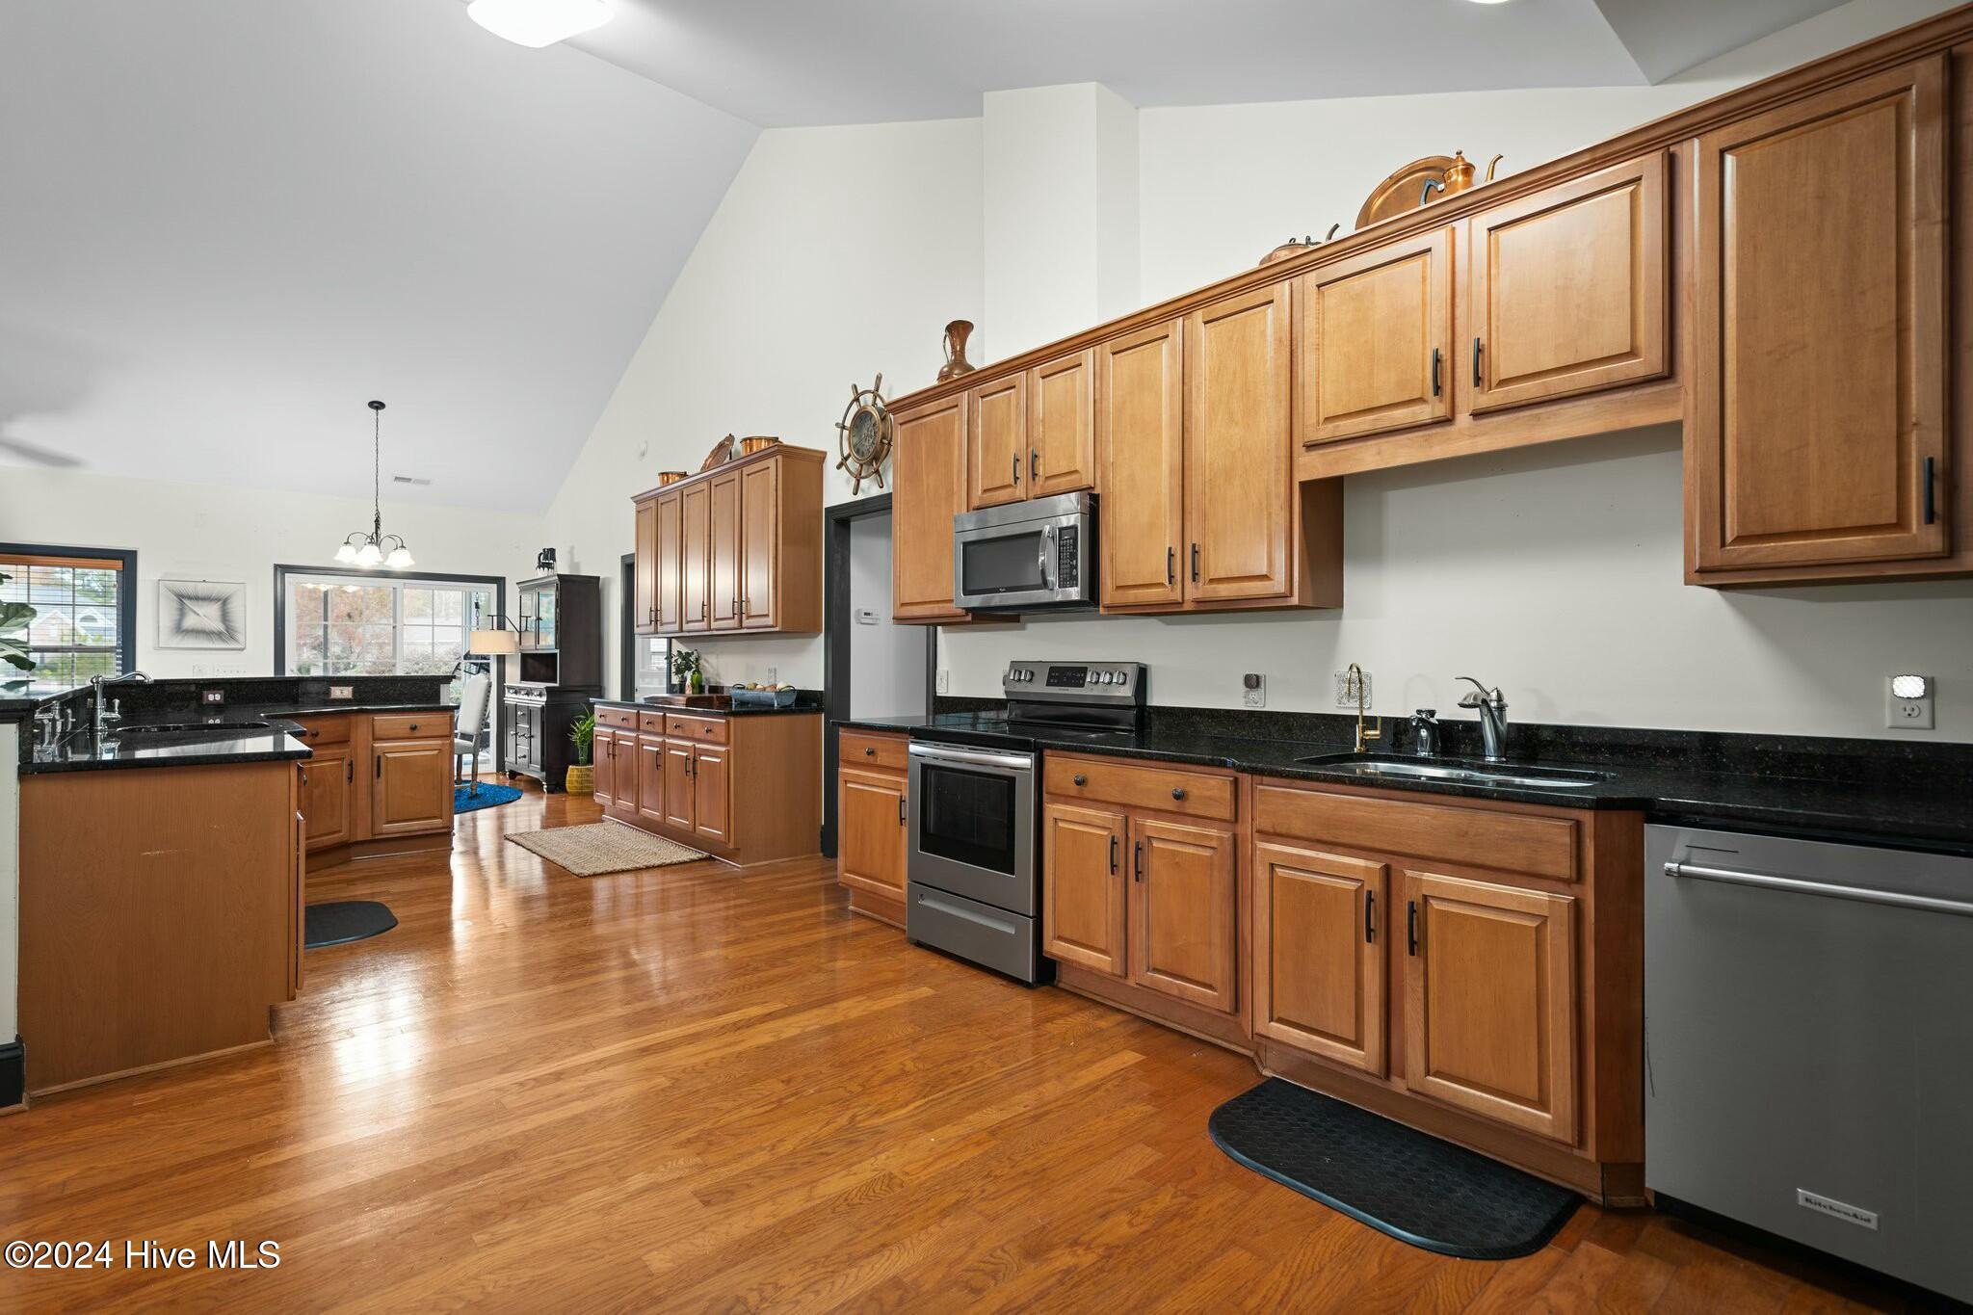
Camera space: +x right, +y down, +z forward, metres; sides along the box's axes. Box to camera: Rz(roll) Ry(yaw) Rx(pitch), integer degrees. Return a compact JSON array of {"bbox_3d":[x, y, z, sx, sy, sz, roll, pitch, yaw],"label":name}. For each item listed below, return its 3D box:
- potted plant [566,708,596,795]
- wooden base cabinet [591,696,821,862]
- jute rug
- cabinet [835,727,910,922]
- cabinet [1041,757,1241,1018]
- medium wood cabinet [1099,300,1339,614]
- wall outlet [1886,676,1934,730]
[{"bbox_3d":[-3.633,0.827,7.941,0.340,0.790,0.340,0,0,-43],"label":"potted plant"},{"bbox_3d":[-1.997,0.761,5.997,0.640,0.900,2.315,0,0,-42],"label":"wooden base cabinet"},{"bbox_3d":[-2.514,1.221,5.708,0.750,0.010,1.515,1,-1,-42],"label":"jute rug"},{"bbox_3d":[-0.296,0.773,4.196,0.615,0.875,0.612,0,0,-43],"label":"cabinet"},{"bbox_3d":[0.706,0.724,3.104,0.615,0.775,0.825,0,0,-43],"label":"cabinet"},{"bbox_3d":[0.829,-0.700,3.212,0.330,1.050,0.840,1,-1,-42],"label":"medium wood cabinet"},{"bbox_3d":[2.122,0.105,2.014,0.014,0.118,0.074,0,0,-43],"label":"wall outlet"}]

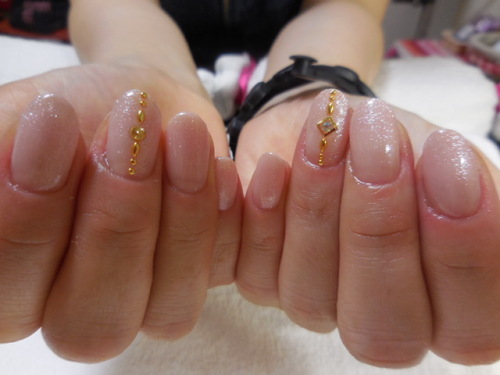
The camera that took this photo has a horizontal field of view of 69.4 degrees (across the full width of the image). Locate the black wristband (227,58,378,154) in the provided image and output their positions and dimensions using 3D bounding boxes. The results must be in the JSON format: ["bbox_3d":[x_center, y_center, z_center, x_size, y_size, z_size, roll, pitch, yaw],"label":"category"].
[{"bbox_3d":[0.025,-0.034,0.165,0.064,0.044,0.018,-2,31,14],"label":"black wristband"}]

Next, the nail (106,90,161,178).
[{"bbox_3d":[-0.028,-0.012,0.086,0.012,0.021,0.004,5,-17,-17],"label":"nail"}]

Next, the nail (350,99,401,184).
[{"bbox_3d":[0.030,-0.011,0.087,0.012,0.020,0.004,2,-16,9],"label":"nail"}]

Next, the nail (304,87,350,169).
[{"bbox_3d":[0.020,-0.015,0.094,0.011,0.020,0.004,7,-16,7],"label":"nail"}]

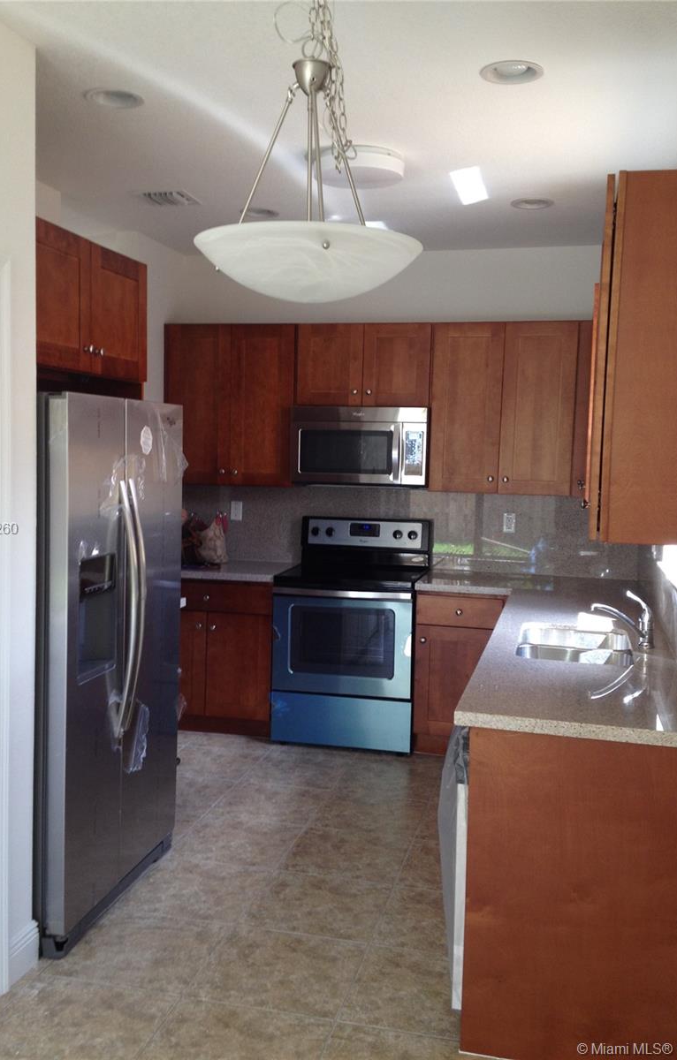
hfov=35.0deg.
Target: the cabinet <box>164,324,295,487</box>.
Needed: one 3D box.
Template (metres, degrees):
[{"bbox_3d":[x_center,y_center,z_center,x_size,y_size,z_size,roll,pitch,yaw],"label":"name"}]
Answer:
[{"bbox_3d":[-0.583,-0.719,6.196,0.775,0.907,0.326,2,5,13],"label":"cabinet"}]

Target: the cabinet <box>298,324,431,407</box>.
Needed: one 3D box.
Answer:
[{"bbox_3d":[0.168,-0.911,5.964,0.751,0.437,0.325,2,6,12],"label":"cabinet"}]

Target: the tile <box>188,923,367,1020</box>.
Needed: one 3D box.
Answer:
[{"bbox_3d":[-0.180,1.376,3.346,0.465,0.012,0.465,2,6,13],"label":"tile"}]

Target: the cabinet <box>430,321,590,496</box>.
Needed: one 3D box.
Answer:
[{"bbox_3d":[0.920,-0.650,5.818,0.802,0.898,0.325,2,6,12],"label":"cabinet"}]

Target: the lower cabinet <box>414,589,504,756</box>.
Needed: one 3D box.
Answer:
[{"bbox_3d":[0.696,0.741,5.836,0.468,0.887,0.627,2,5,13],"label":"lower cabinet"}]

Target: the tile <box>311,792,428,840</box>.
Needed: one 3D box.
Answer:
[{"bbox_3d":[0.150,1.262,4.751,0.468,0.010,0.485,2,5,13],"label":"tile"}]

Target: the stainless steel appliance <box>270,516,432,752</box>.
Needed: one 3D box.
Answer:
[{"bbox_3d":[0.088,0.549,5.923,0.753,1.188,0.658,2,6,12],"label":"stainless steel appliance"}]

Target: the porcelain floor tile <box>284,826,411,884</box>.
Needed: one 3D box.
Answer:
[{"bbox_3d":[0.038,1.296,4.274,0.468,0.010,0.485,2,5,13],"label":"porcelain floor tile"}]

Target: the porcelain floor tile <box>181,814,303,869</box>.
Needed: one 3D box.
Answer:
[{"bbox_3d":[-0.419,1.274,4.360,0.465,0.012,0.465,2,6,13],"label":"porcelain floor tile"}]

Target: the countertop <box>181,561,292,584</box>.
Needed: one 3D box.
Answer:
[{"bbox_3d":[-0.642,0.227,6.104,0.774,0.035,0.662,2,5,13],"label":"countertop"}]

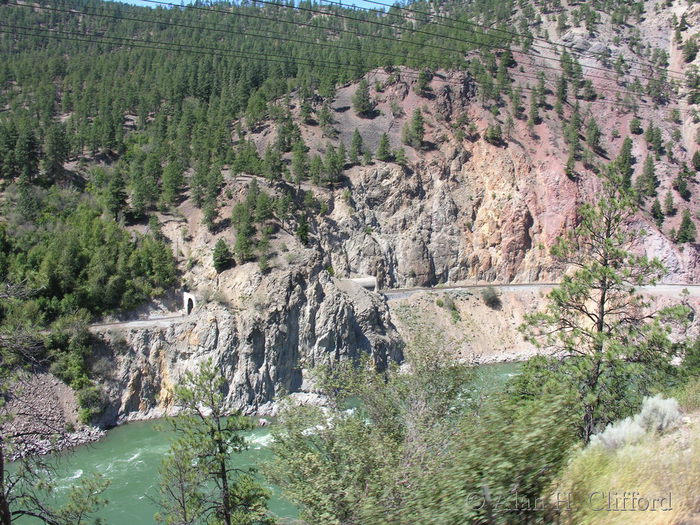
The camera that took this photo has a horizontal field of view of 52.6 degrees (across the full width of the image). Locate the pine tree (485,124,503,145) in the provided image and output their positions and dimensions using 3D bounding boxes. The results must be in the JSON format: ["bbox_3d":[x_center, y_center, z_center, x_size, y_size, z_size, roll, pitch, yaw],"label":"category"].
[{"bbox_3d":[83.900,-74.840,413.850,10.000,11.690,10.000,0,5,0],"label":"pine tree"}]

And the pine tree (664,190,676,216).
[{"bbox_3d":[179.820,-33.100,397.110,6.400,14.590,6.400,0,5,0],"label":"pine tree"}]

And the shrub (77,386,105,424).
[{"bbox_3d":[-96.790,52.960,264.000,9.720,14.170,9.720,0,3,0],"label":"shrub"}]

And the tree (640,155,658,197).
[{"bbox_3d":[199.720,-58.020,472.000,10.200,28.010,10.200,0,3,0],"label":"tree"}]

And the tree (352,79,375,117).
[{"bbox_3d":[9.250,-113.060,485.000,13.570,26.040,13.570,0,3,0],"label":"tree"}]

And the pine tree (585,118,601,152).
[{"bbox_3d":[164.450,-86.130,480.000,10.310,23.060,10.310,0,3,0],"label":"pine tree"}]

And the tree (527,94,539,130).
[{"bbox_3d":[111.500,-92.260,432.450,6.970,23.220,6.970,0,5,0],"label":"tree"}]

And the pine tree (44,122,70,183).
[{"bbox_3d":[-148.960,-56.140,358.000,11.840,29.340,11.840,0,3,0],"label":"pine tree"}]

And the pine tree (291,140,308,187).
[{"bbox_3d":[-26.210,-51.380,367.350,8.870,23.870,8.870,0,5,0],"label":"pine tree"}]

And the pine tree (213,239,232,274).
[{"bbox_3d":[-50.260,-2.760,279.000,7.490,13.400,7.490,0,5,0],"label":"pine tree"}]

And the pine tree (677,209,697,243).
[{"bbox_3d":[179.070,-19.690,376.650,10.110,18.090,10.110,0,5,0],"label":"pine tree"}]

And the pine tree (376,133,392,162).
[{"bbox_3d":[21.450,-71.490,440.000,9.450,18.650,9.450,0,3,0],"label":"pine tree"}]

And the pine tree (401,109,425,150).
[{"bbox_3d":[36.040,-76.060,401.760,11.860,22.700,11.860,0,5,0],"label":"pine tree"}]

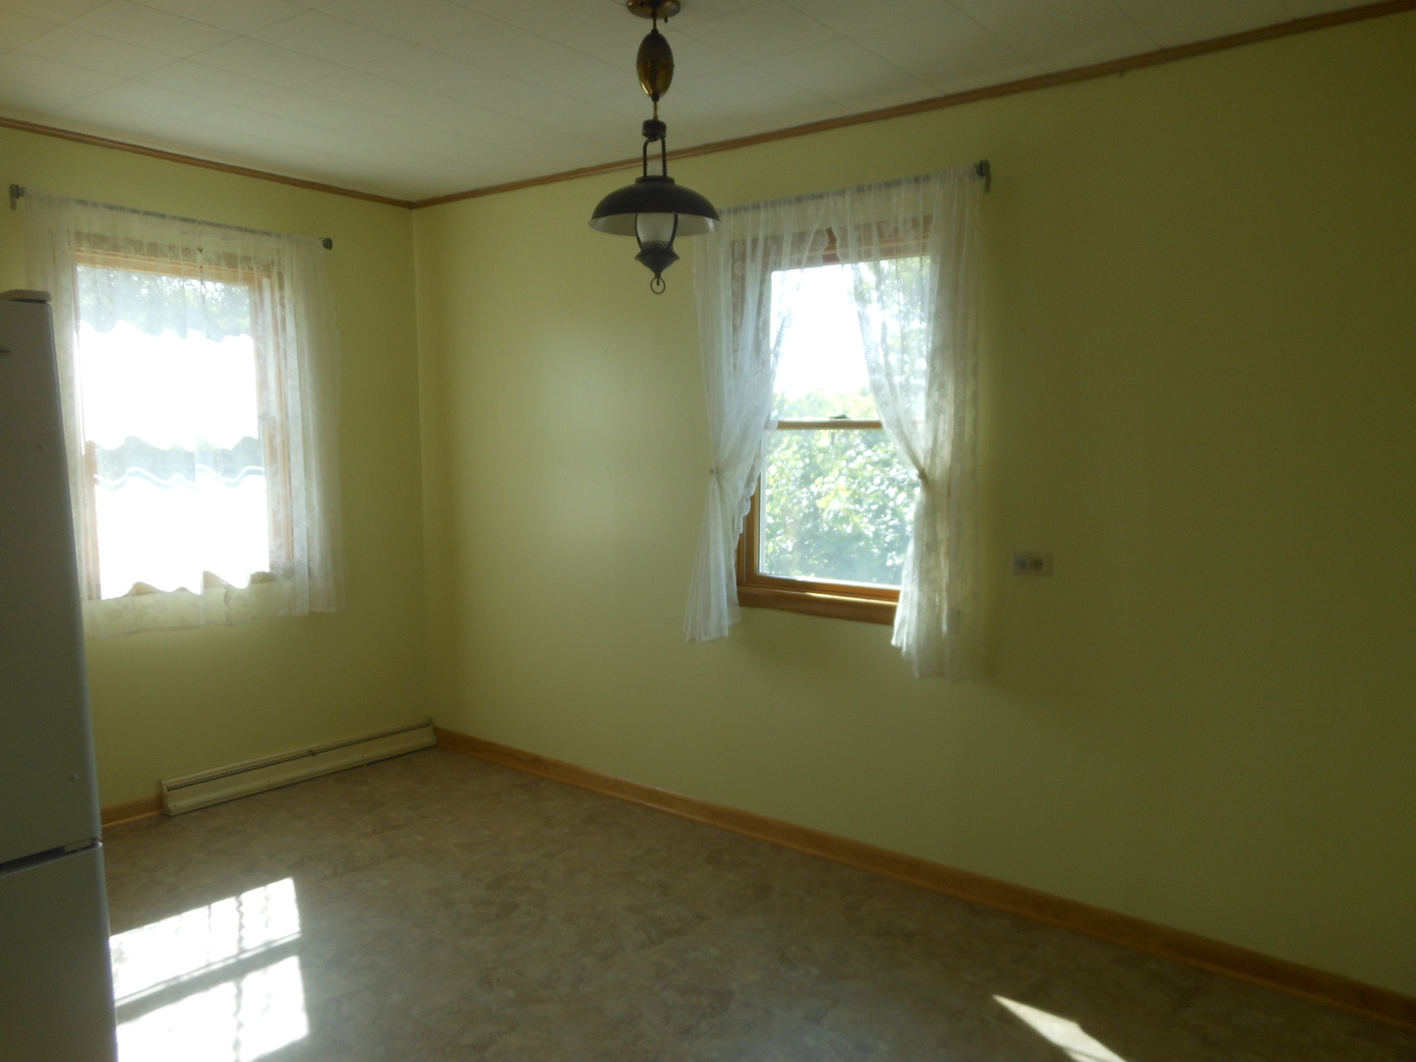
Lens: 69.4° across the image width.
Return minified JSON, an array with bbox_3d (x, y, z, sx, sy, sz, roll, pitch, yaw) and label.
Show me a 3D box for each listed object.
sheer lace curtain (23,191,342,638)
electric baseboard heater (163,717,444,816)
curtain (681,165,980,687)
[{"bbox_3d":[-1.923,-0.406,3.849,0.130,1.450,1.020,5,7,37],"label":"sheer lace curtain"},{"bbox_3d":[-1.678,0.973,4.337,0.068,0.130,1.200,5,8,39],"label":"electric baseboard heater"},{"bbox_3d":[0.368,-0.324,3.333,1.070,1.500,0.110,5,7,37],"label":"curtain"}]

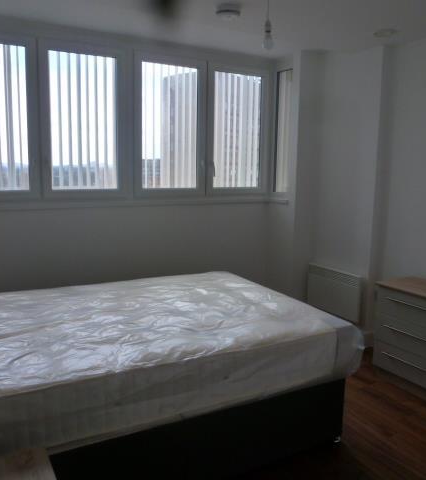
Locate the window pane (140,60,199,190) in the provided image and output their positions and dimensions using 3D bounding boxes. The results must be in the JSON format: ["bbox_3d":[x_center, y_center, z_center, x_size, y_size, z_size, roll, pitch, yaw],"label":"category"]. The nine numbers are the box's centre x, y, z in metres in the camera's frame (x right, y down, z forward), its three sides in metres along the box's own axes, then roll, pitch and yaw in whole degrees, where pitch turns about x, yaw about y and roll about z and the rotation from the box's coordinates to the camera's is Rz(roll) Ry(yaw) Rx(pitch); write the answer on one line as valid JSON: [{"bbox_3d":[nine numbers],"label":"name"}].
[{"bbox_3d":[-0.333,-0.889,3.553,0.485,0.970,0.070,-4,10,-27],"label":"window pane"}]

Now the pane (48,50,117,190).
[{"bbox_3d":[-0.935,-0.847,3.244,0.500,0.970,0.070,-4,10,-27],"label":"pane"}]

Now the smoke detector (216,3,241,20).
[{"bbox_3d":[0.090,-1.337,2.602,0.143,0.065,0.143,1,9,0],"label":"smoke detector"}]

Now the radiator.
[{"bbox_3d":[1.089,0.472,3.938,0.091,0.425,0.620,-4,10,-29],"label":"radiator"}]

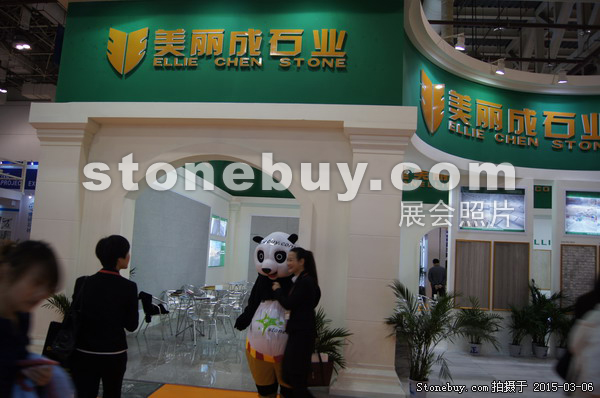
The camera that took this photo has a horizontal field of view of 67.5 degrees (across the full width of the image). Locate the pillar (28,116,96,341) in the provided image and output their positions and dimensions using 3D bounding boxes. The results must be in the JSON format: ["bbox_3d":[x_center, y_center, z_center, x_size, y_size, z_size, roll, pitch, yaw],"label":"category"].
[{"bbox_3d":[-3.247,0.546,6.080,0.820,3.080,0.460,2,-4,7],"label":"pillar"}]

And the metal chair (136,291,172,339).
[{"bbox_3d":[-2.543,2.053,7.954,0.560,0.750,0.540,3,-7,4],"label":"metal chair"}]

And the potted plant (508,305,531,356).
[{"bbox_3d":[3.857,2.323,7.980,0.460,0.900,0.440,3,-7,0],"label":"potted plant"}]

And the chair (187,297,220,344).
[{"bbox_3d":[-1.643,2.067,7.678,0.540,0.750,0.560,7,-8,-30],"label":"chair"}]

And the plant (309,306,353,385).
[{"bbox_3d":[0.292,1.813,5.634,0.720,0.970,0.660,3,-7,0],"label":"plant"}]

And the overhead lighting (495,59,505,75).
[{"bbox_3d":[3.103,-2.061,6.988,0.130,0.200,0.130,6,-7,-27],"label":"overhead lighting"}]

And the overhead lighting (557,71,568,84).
[{"bbox_3d":[4.253,-1.969,7.280,0.130,0.200,0.130,3,-7,-1],"label":"overhead lighting"}]

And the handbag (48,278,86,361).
[{"bbox_3d":[-1.445,0.752,2.780,0.250,0.520,0.130,0,-8,27],"label":"handbag"}]

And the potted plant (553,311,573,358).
[{"bbox_3d":[4.610,2.395,7.890,0.420,0.800,0.420,2,-7,5],"label":"potted plant"}]

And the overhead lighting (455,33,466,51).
[{"bbox_3d":[2.233,-2.191,6.250,0.130,0.200,0.130,-2,-8,37],"label":"overhead lighting"}]

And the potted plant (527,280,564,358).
[{"bbox_3d":[4.310,2.127,7.887,0.660,1.300,0.620,2,-7,5],"label":"potted plant"}]

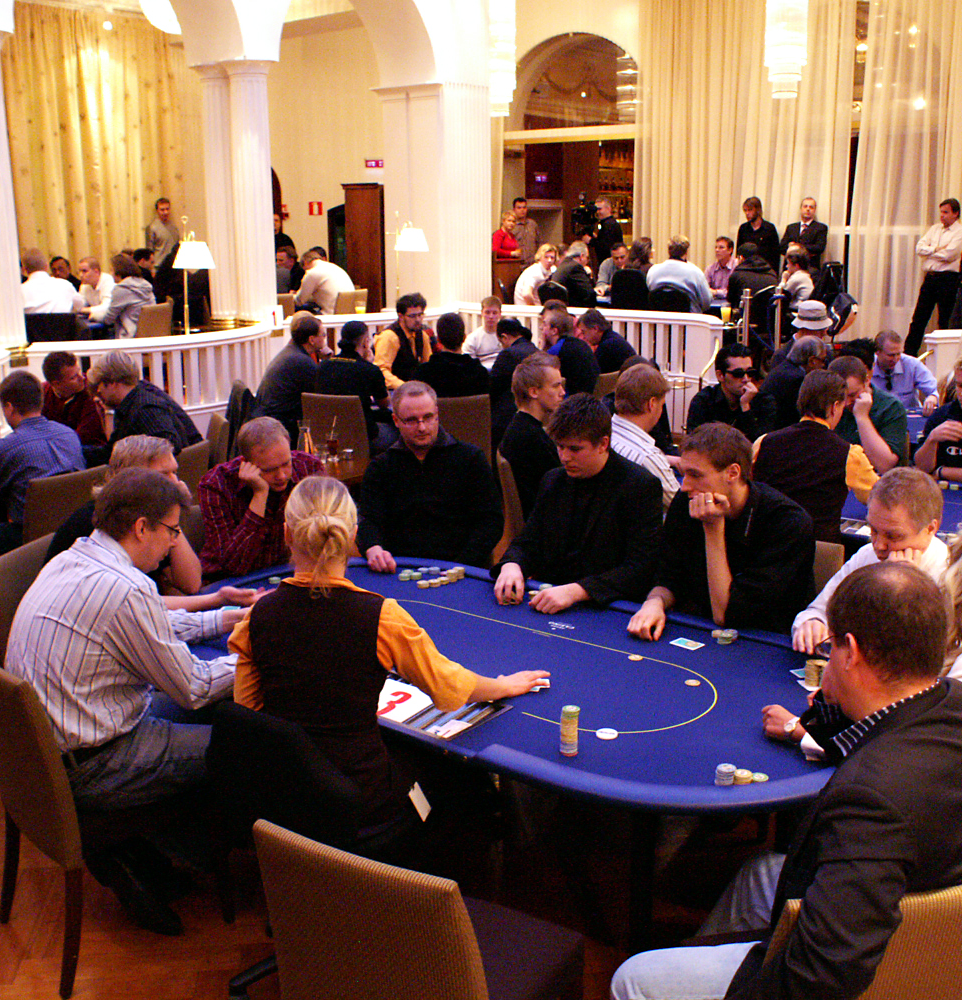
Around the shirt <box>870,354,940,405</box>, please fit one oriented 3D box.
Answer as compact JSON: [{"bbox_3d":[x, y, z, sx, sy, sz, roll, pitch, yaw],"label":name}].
[{"bbox_3d":[2.868,-0.735,7.638,0.520,0.620,0.420,4,15,17],"label":"shirt"}]

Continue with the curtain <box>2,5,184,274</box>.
[{"bbox_3d":[-3.935,-2.960,11.105,0.200,3.600,2.100,12,18,42],"label":"curtain"}]

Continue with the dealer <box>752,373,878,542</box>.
[{"bbox_3d":[1.336,0.140,4.660,0.580,1.360,0.680,6,15,24],"label":"dealer"}]

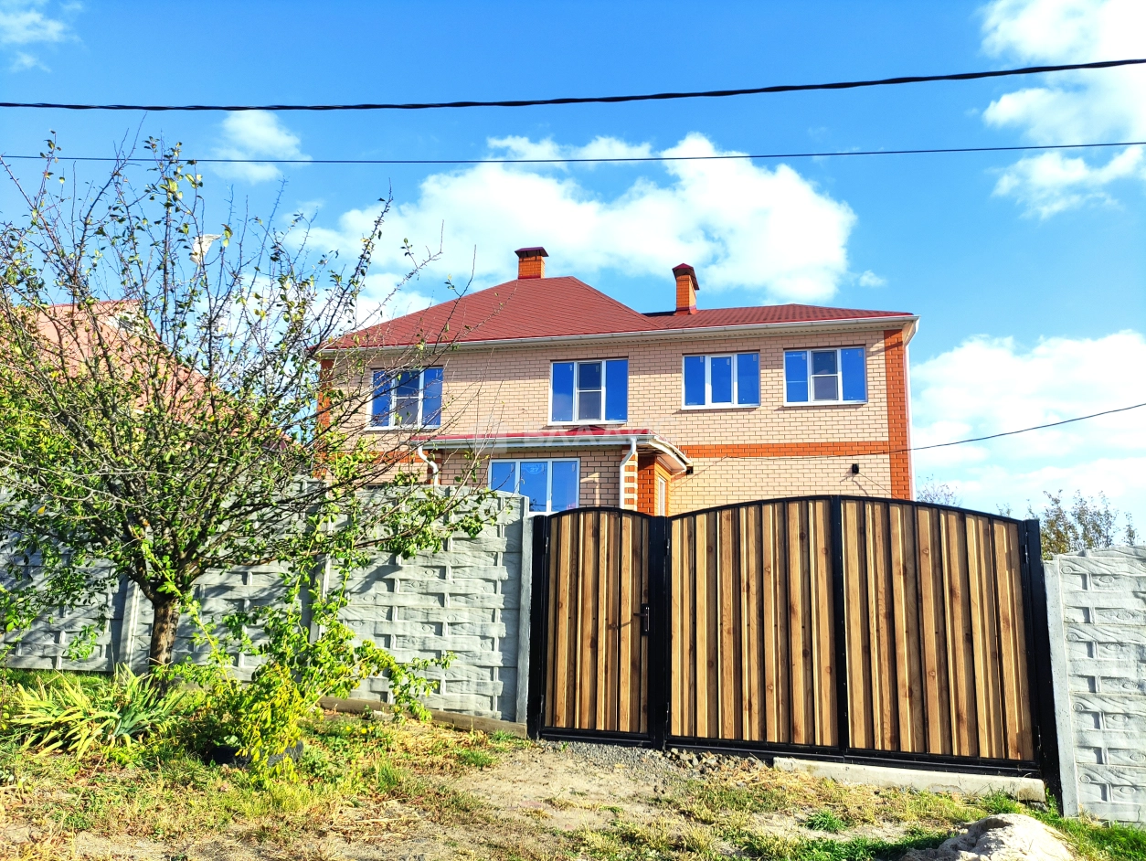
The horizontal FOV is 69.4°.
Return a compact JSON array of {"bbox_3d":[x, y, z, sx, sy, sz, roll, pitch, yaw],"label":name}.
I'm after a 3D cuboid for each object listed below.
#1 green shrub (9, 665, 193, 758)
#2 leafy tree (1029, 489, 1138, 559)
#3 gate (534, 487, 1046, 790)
[{"bbox_3d":[-3.185,1.871,5.632,1.100,0.520,0.900,6,-11,-28],"label":"green shrub"},{"bbox_3d":[10.674,2.706,17.292,2.100,2.900,2.000,-5,-12,31],"label":"leafy tree"},{"bbox_3d":[1.631,1.624,6.835,4.103,2.161,0.120,-1,-10,14],"label":"gate"}]

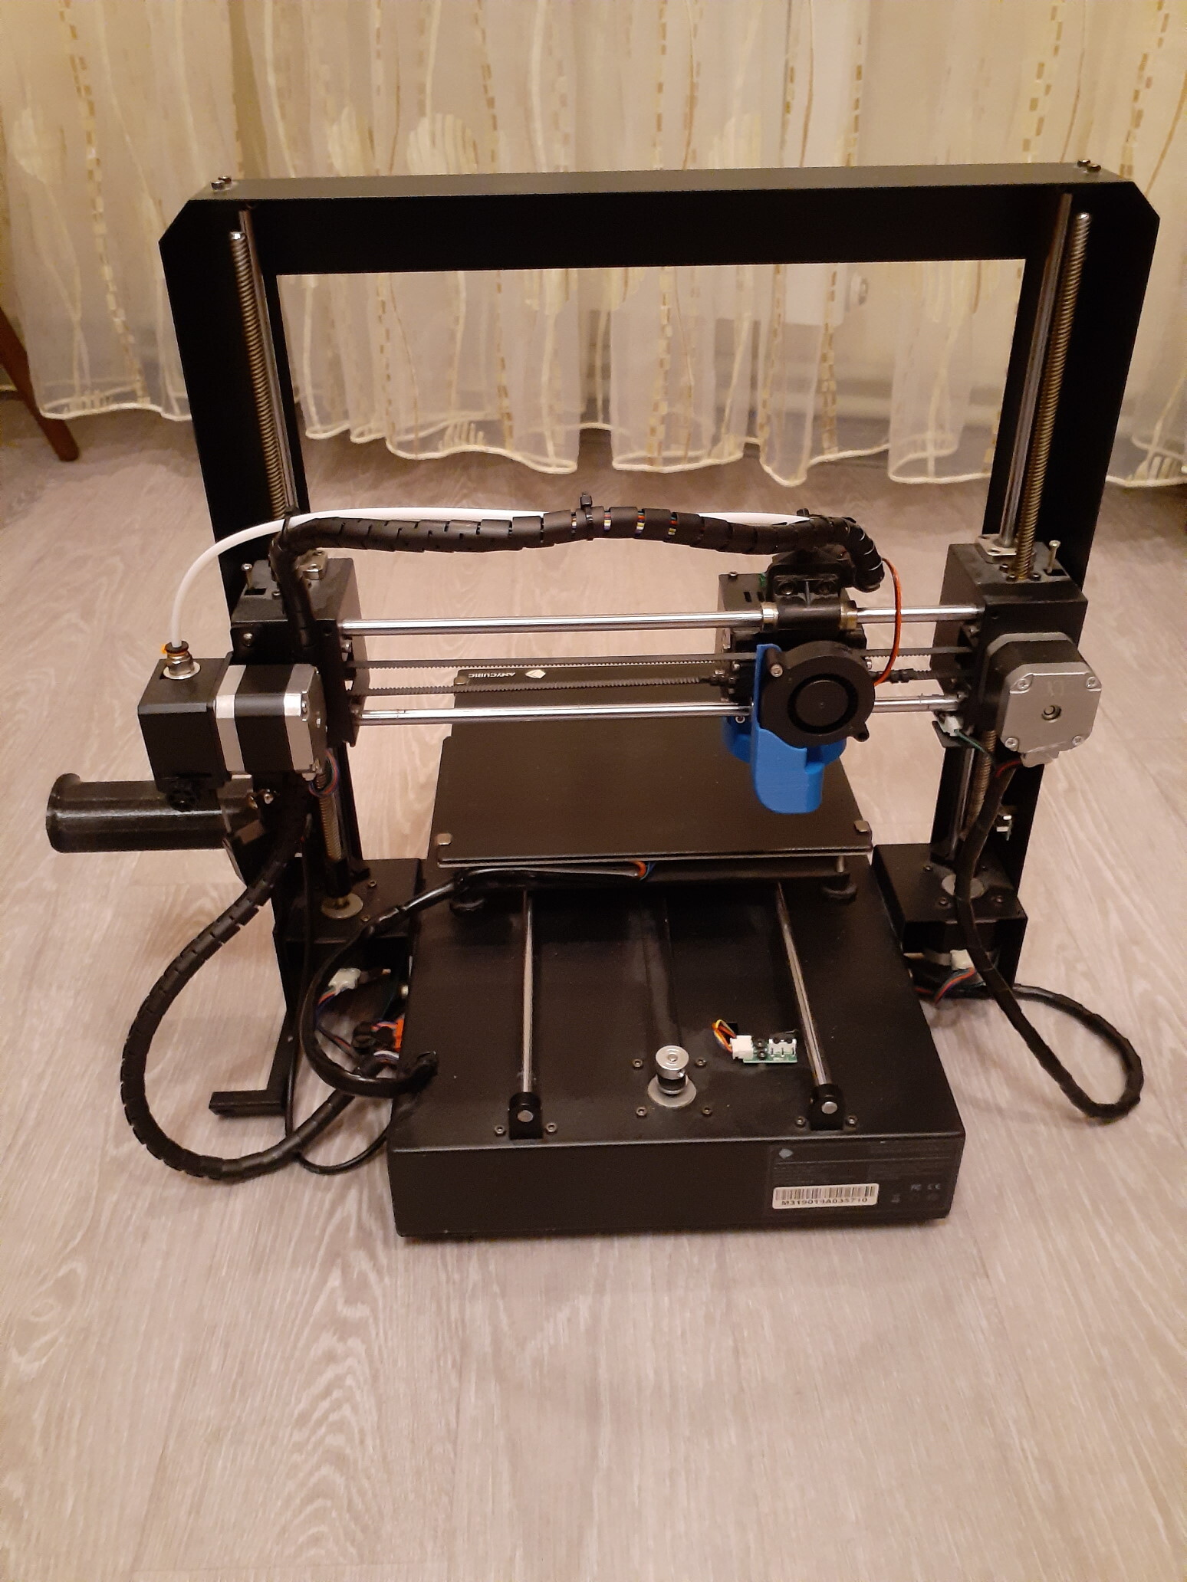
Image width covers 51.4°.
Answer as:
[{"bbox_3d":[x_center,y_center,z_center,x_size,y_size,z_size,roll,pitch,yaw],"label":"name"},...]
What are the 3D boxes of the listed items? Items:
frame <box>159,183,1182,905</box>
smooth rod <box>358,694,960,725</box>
[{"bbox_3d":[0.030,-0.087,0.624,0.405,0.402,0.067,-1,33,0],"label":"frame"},{"bbox_3d":[0.033,-0.040,0.605,0.310,0.009,0.009,-1,33,0],"label":"smooth rod"}]

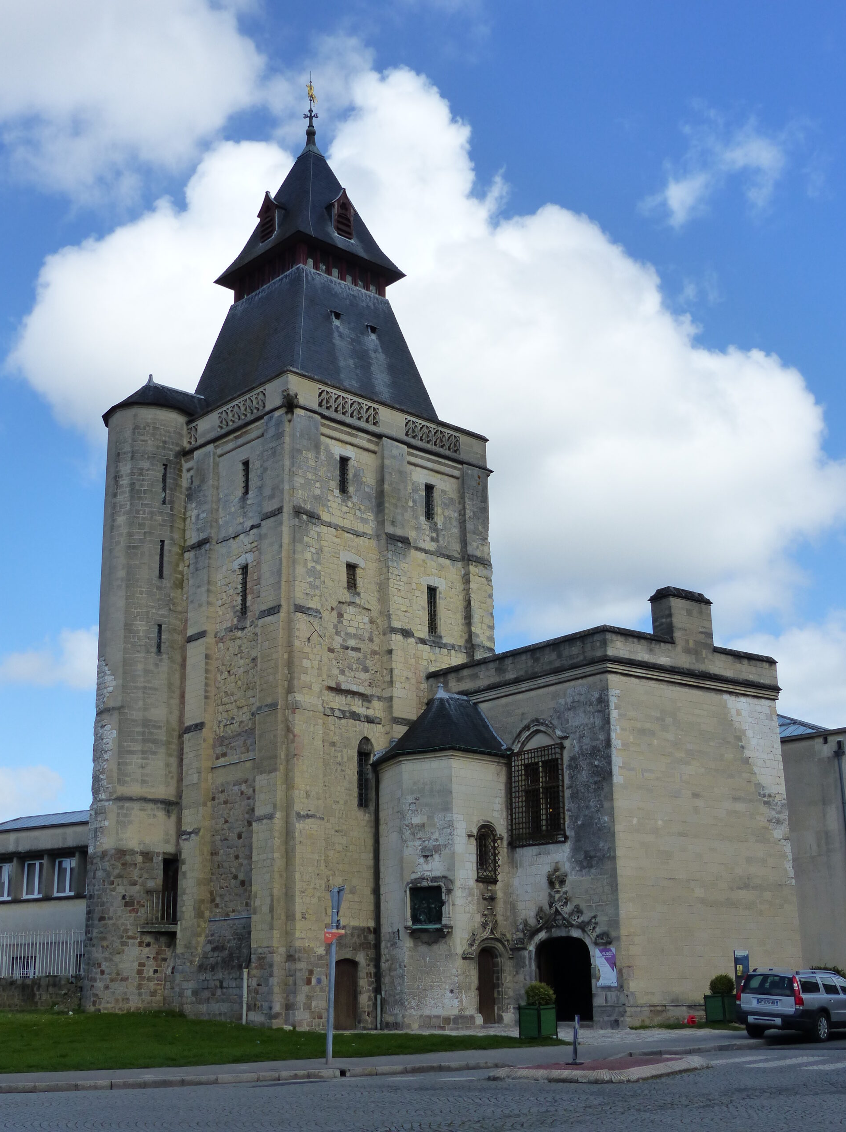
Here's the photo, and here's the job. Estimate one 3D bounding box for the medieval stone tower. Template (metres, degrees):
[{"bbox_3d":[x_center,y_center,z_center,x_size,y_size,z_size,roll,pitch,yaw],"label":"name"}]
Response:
[{"bbox_3d":[-5.291,-1.912,55.576,12.500,37.800,10.200,15,-23,-41],"label":"medieval stone tower"}]

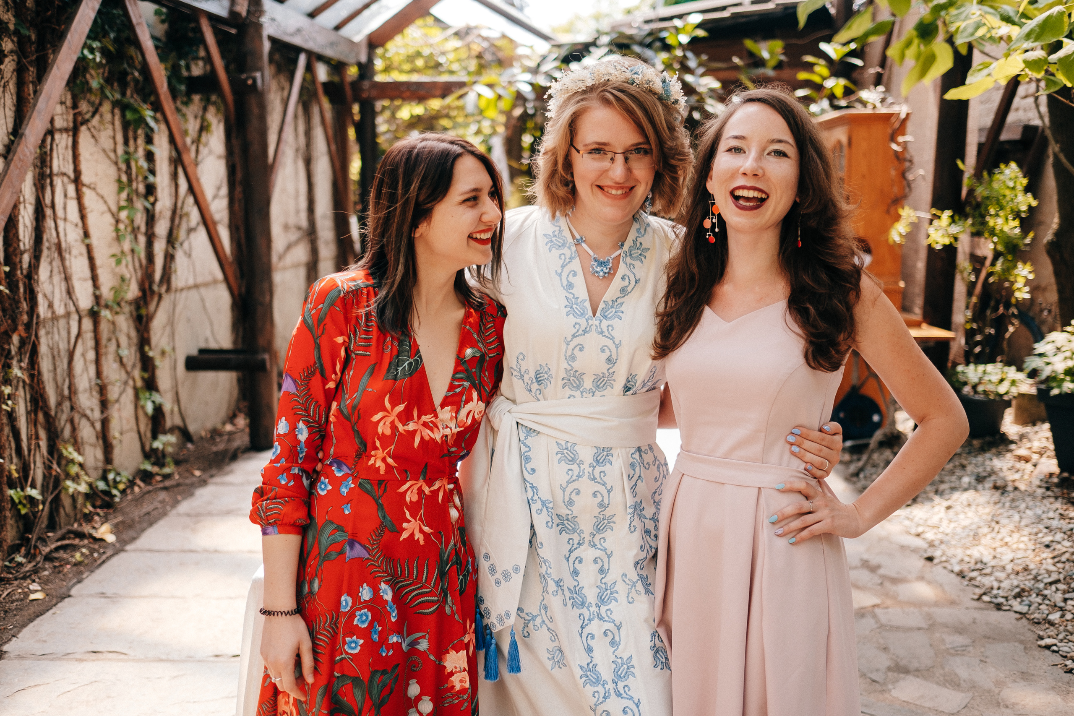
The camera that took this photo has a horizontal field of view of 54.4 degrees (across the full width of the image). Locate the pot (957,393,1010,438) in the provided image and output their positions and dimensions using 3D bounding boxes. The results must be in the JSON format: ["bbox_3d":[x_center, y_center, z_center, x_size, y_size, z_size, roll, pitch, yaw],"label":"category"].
[{"bbox_3d":[3.026,0.388,7.167,0.400,0.260,0.400,0,8,0],"label":"pot"}]

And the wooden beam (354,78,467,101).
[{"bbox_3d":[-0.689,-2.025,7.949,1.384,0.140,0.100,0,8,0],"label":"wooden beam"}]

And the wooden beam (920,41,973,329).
[{"bbox_3d":[2.735,-0.827,7.028,0.150,2.700,0.150,1,8,0],"label":"wooden beam"}]

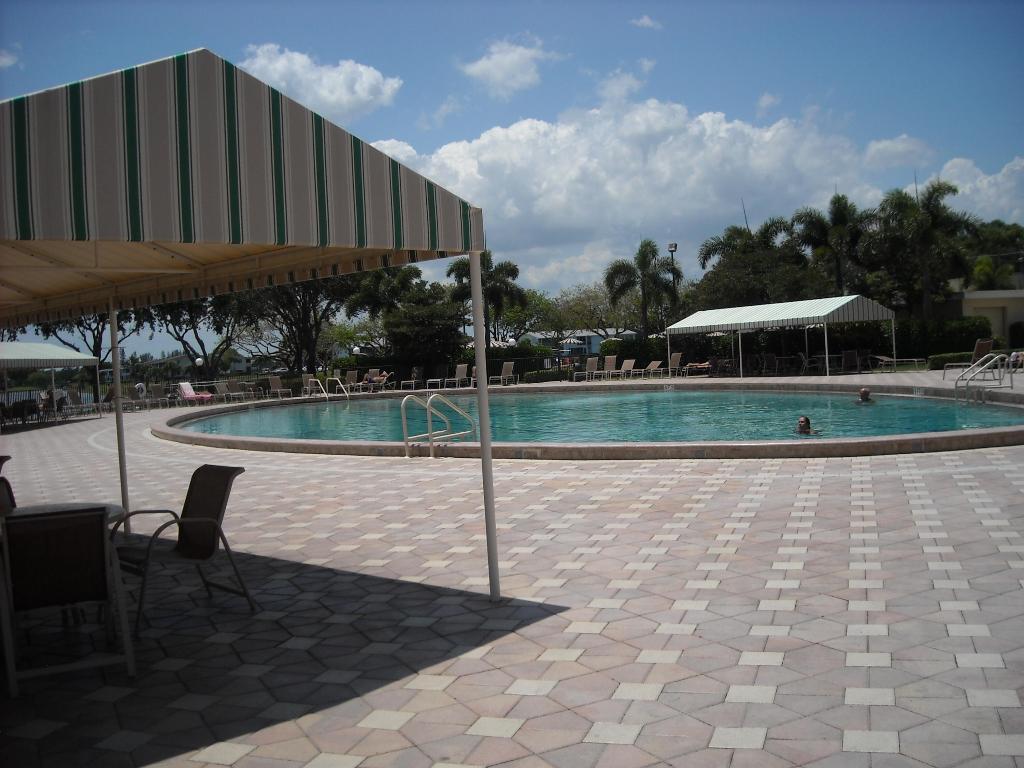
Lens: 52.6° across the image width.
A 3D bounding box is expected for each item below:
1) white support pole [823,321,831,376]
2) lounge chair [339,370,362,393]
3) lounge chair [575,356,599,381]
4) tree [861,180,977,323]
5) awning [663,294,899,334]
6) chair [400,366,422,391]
[{"bbox_3d":[12.642,-1.428,41.571,0.070,2.250,0.070,-4,2,-28],"label":"white support pole"},{"bbox_3d":[-7.740,-0.047,49.268,0.640,1.050,1.600,-3,2,12],"label":"lounge chair"},{"bbox_3d":[3.441,-0.697,47.500,0.650,1.030,1.450,-2,2,31],"label":"lounge chair"},{"bbox_3d":[18.323,-4.894,46.880,4.900,8.000,4.900,-3,2,0],"label":"tree"},{"bbox_3d":[11.750,-3.080,46.700,3.800,1.000,10.400,-4,2,-28],"label":"awning"},{"bbox_3d":[-4.565,-0.266,47.500,0.650,1.020,1.450,-2,2,22],"label":"chair"}]

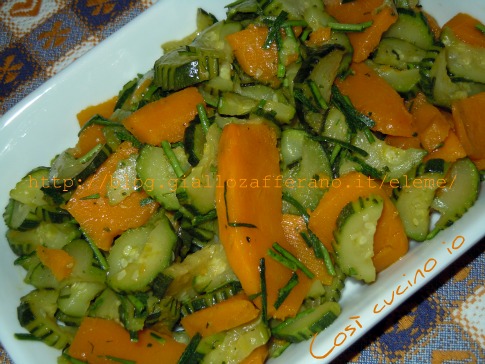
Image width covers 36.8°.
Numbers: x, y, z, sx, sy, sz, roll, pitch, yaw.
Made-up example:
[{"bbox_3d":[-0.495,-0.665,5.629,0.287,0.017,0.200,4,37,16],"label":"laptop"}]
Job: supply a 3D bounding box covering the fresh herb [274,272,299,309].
[{"bbox_3d":[0.023,0.057,0.380,0.003,0.003,0.021,29,69,16],"label":"fresh herb"}]

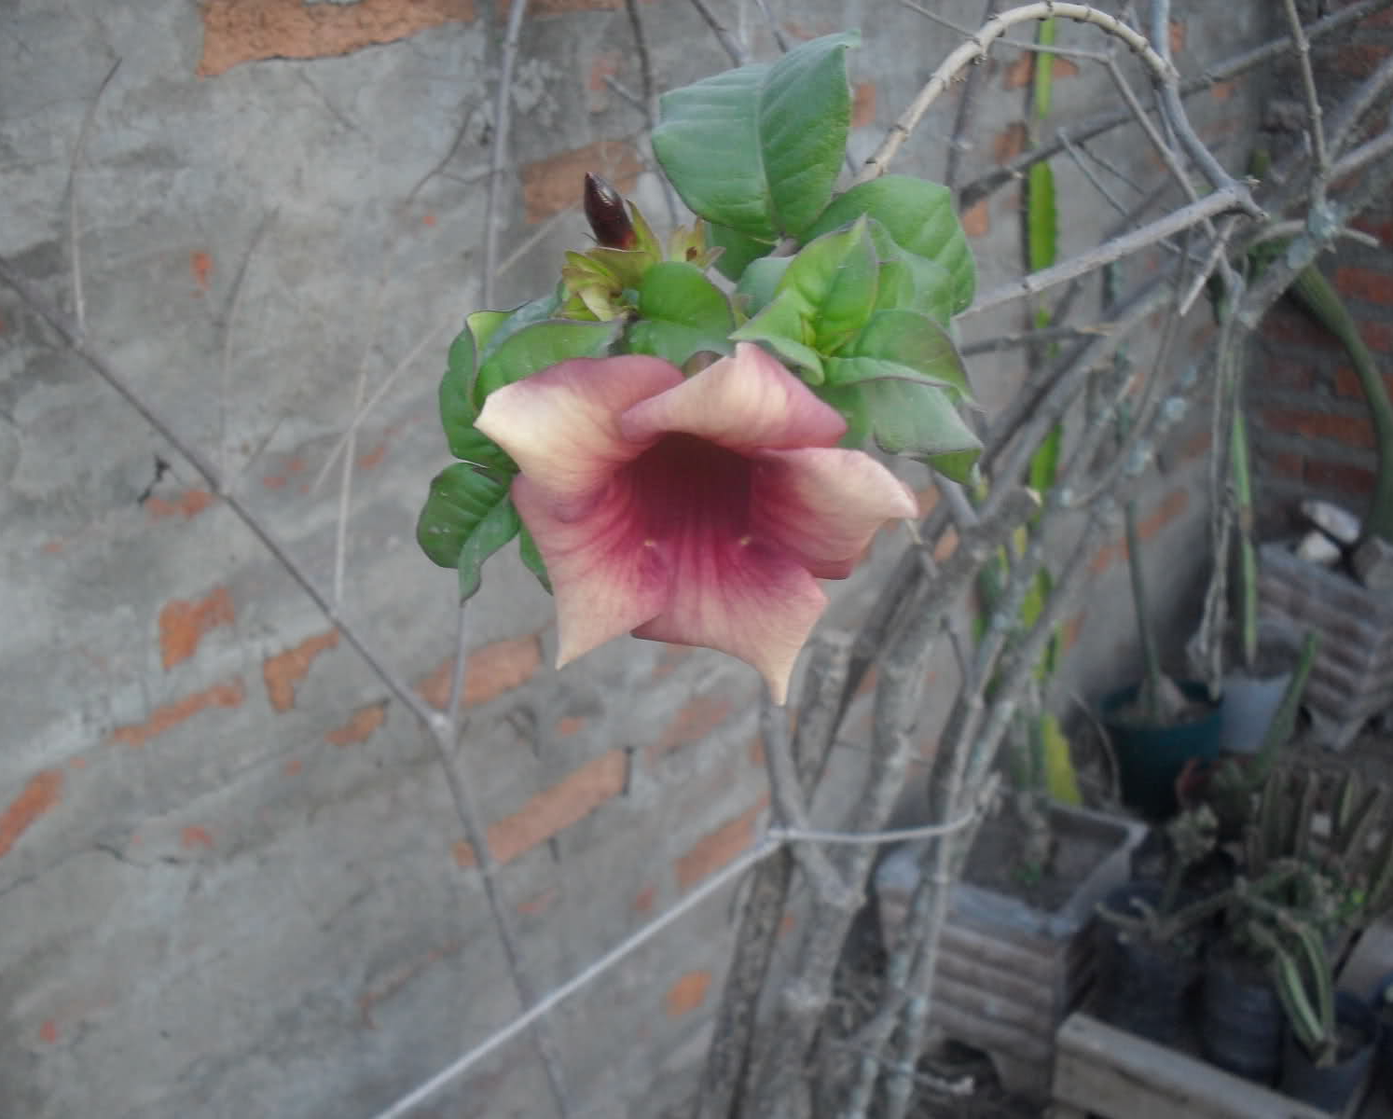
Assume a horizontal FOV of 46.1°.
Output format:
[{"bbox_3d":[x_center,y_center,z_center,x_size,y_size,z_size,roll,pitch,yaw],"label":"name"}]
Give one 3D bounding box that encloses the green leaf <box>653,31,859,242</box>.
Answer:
[{"bbox_3d":[0.014,-0.101,0.390,0.047,0.046,0.030,-4,22,3],"label":"green leaf"}]

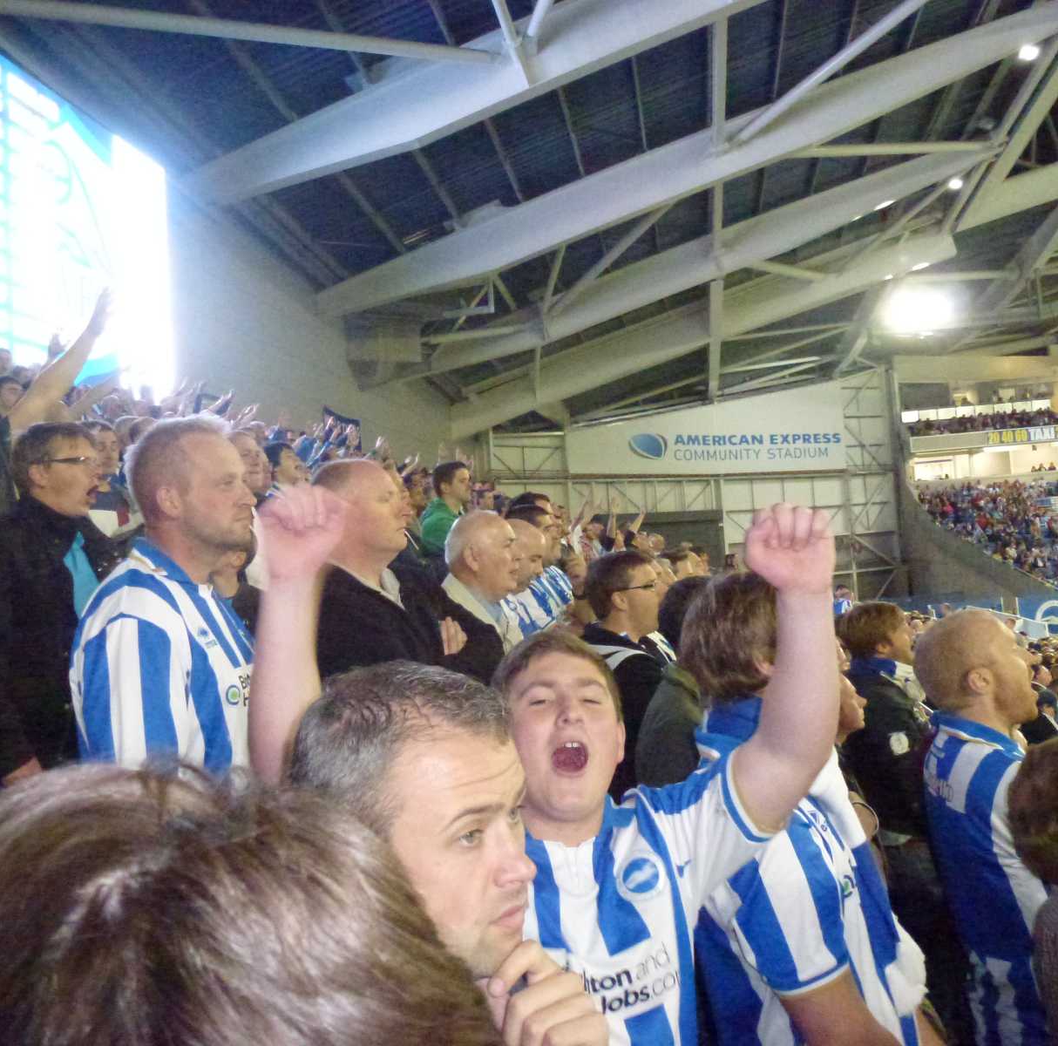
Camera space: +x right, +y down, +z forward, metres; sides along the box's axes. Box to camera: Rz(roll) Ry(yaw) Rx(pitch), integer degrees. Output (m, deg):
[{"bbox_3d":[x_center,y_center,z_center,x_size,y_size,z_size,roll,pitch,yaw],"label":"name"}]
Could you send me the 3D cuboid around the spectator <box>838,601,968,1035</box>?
[{"bbox_3d":[1.250,1.120,3.200,0.360,1.730,0.500,-4,-3,3],"label":"spectator"}]

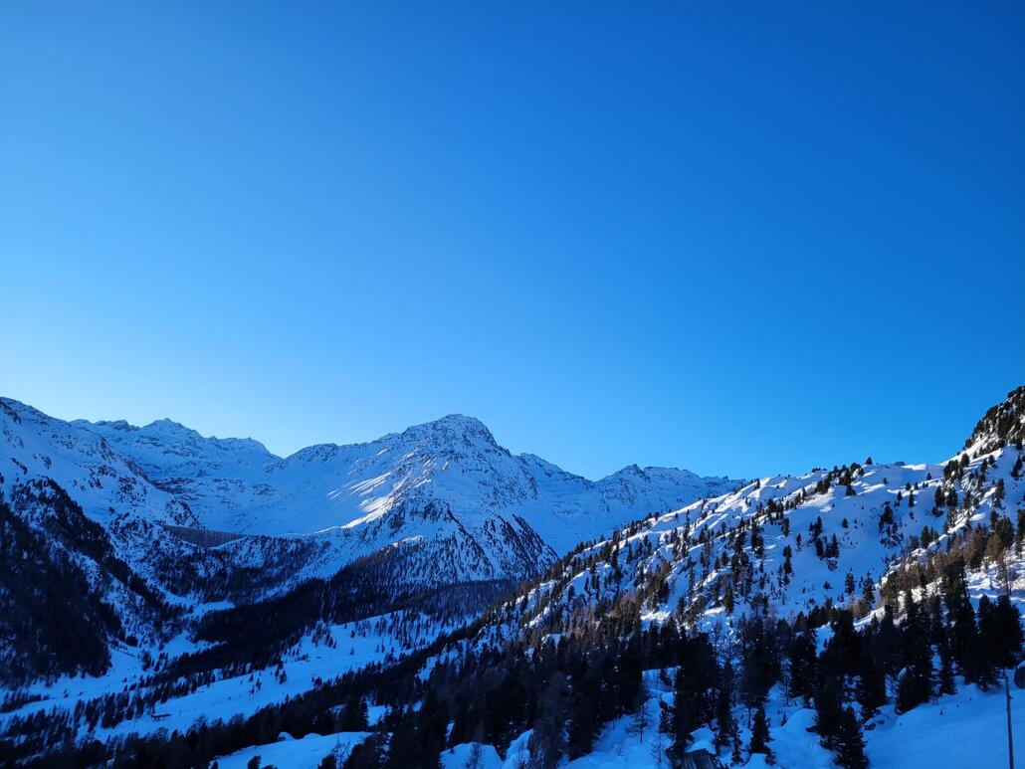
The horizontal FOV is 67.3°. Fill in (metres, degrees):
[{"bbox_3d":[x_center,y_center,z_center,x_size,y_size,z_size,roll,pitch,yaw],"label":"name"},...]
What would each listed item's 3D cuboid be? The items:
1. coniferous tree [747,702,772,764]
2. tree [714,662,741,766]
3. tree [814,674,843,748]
[{"bbox_3d":[24.230,33.970,75.000,2.420,5.620,2.420,0,-6,0],"label":"coniferous tree"},{"bbox_3d":[21.440,32.840,77.000,2.990,9.640,2.990,0,-6,0],"label":"tree"},{"bbox_3d":[31.590,32.740,77.000,3.180,7.180,3.180,0,-6,0],"label":"tree"}]

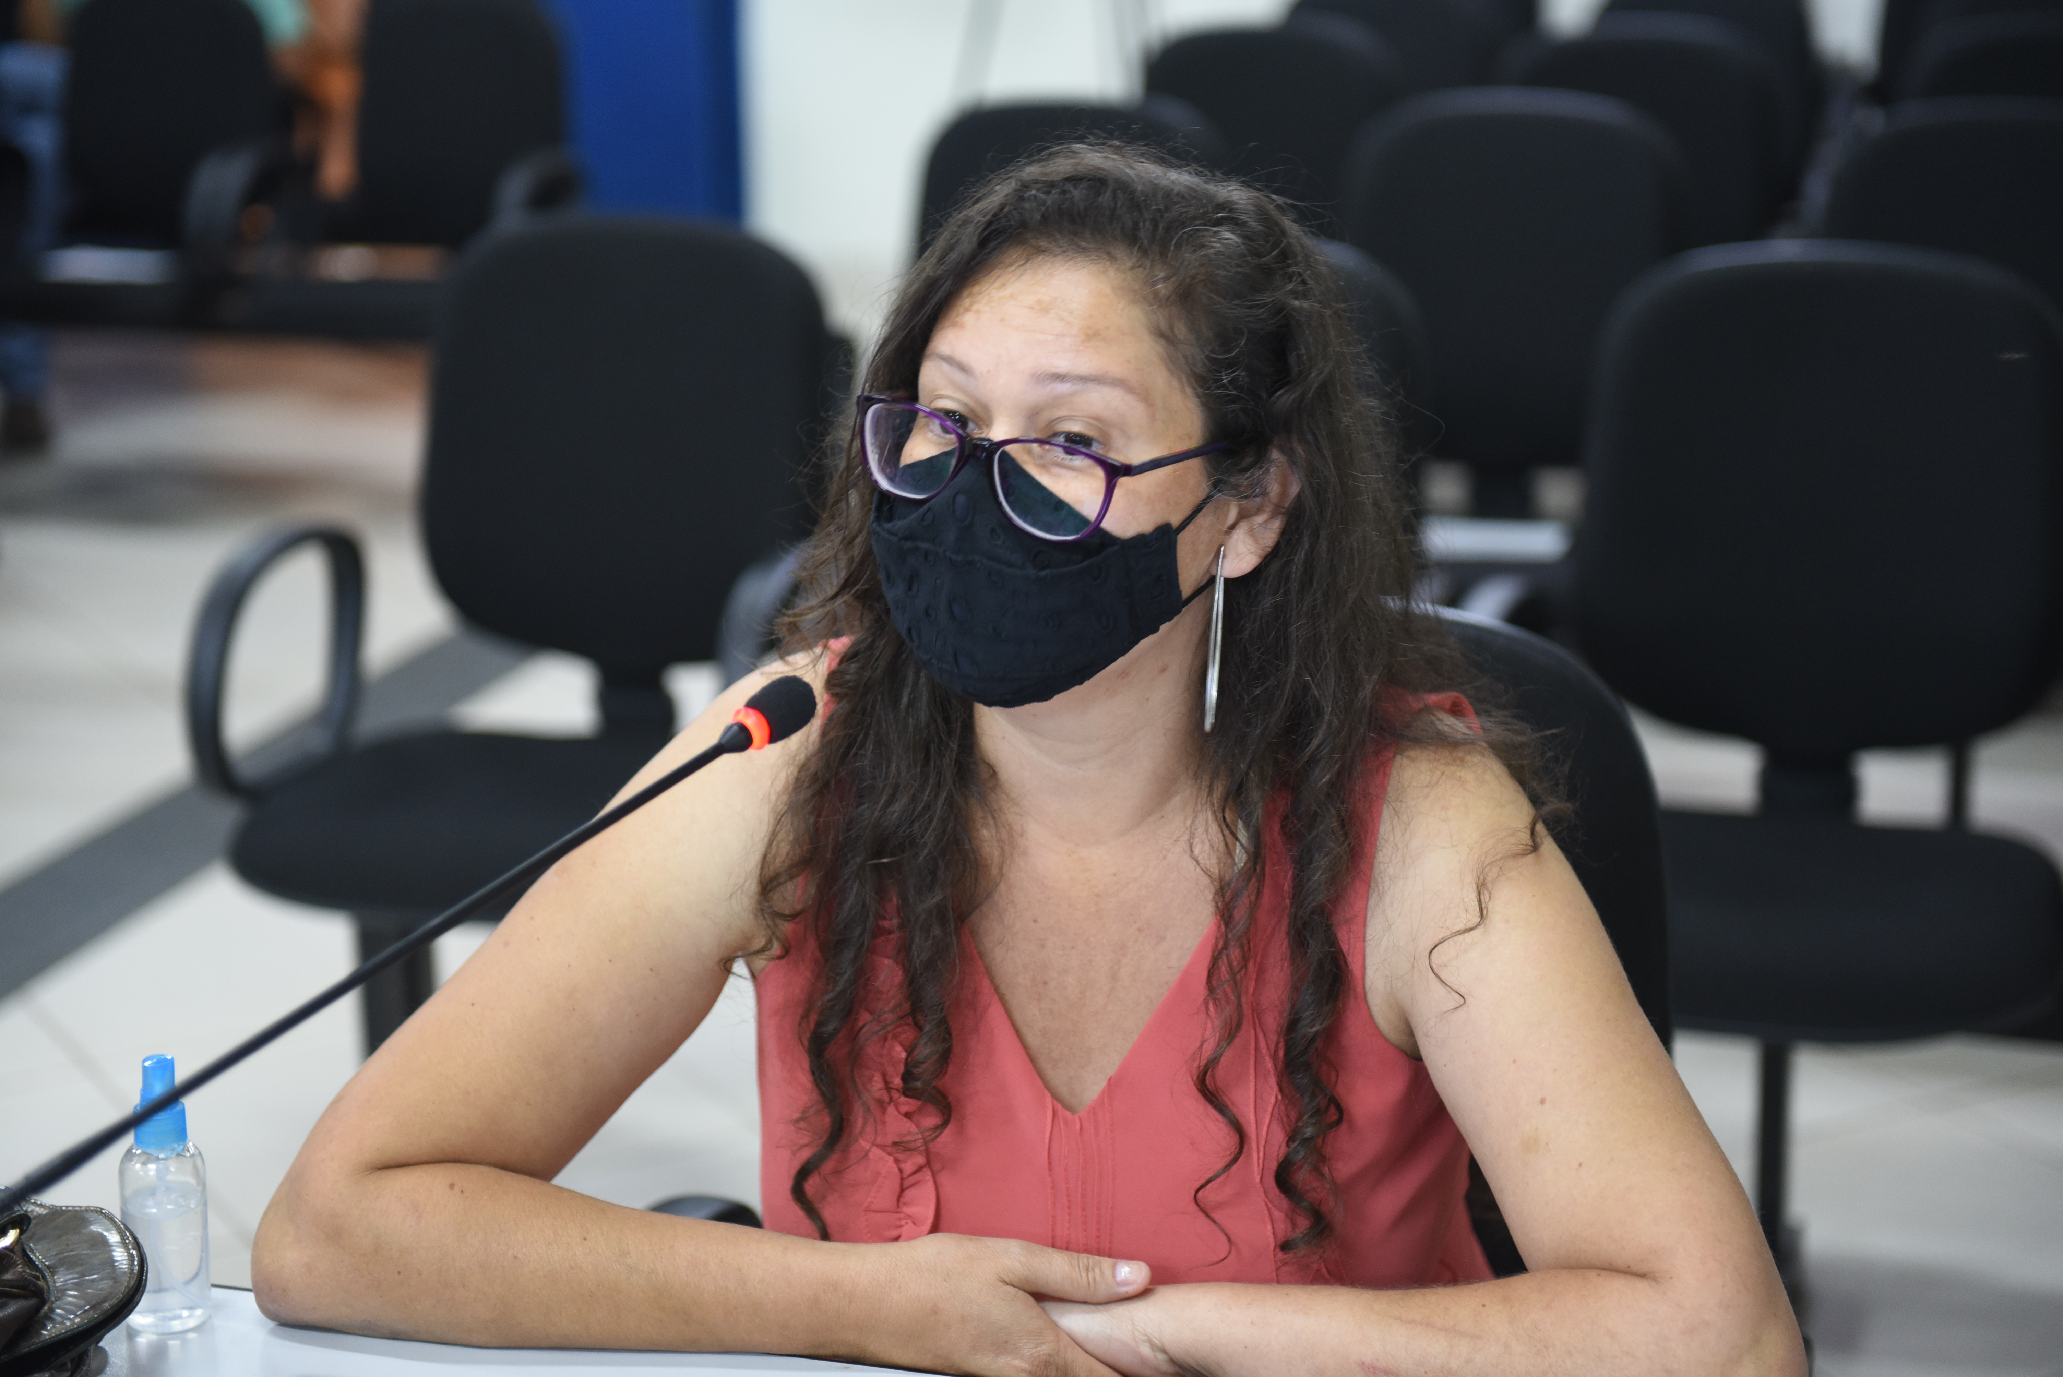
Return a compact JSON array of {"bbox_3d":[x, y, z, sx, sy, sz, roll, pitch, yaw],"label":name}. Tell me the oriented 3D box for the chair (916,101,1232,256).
[{"bbox_3d":[-0.013,-0.282,4.876,0.600,0.930,0.620,4,15,15],"label":"chair"}]

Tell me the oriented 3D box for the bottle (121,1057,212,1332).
[{"bbox_3d":[-0.359,0.205,1.565,0.037,0.116,0.037,0,15,0],"label":"bottle"}]

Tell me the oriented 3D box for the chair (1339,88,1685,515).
[{"bbox_3d":[0.556,-0.244,4.724,0.600,0.930,0.620,4,15,15],"label":"chair"}]

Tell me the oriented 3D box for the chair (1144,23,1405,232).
[{"bbox_3d":[0.332,-0.580,6.021,0.600,0.930,0.620,4,15,15],"label":"chair"}]

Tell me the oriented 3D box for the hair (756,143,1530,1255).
[{"bbox_3d":[0.045,0.004,1.750,0.330,0.470,0.270,7,16,26],"label":"hair"}]

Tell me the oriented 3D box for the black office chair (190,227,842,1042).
[{"bbox_3d":[-0.460,0.045,3.655,0.600,0.930,0.620,4,15,15],"label":"black office chair"}]

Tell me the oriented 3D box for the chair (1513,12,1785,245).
[{"bbox_3d":[0.901,-0.541,5.870,0.600,0.930,0.620,4,15,15],"label":"chair"}]

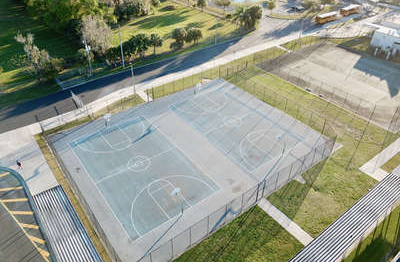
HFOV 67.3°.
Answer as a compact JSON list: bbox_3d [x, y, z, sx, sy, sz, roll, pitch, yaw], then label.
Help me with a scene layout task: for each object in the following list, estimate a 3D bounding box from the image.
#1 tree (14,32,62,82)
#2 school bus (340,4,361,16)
[{"bbox_3d":[-38.623,-17.496,71.509,8.200,10.500,8.200,1,37,-1],"label":"tree"},{"bbox_3d":[63.306,-50.795,126.599,10.600,3.050,2.450,-22,42,-28],"label":"school bus"}]

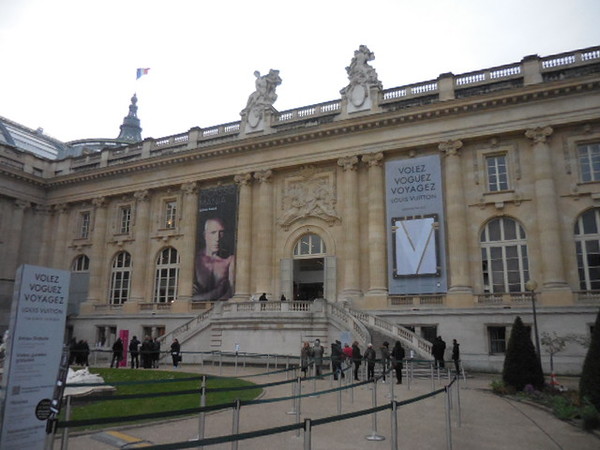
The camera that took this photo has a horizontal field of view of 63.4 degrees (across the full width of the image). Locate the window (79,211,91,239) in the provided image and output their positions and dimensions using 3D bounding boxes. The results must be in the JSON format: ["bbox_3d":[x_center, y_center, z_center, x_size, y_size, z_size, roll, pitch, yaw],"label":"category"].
[{"bbox_3d":[-20.812,0.024,47.032,1.439,2.756,0.200,-6,-13,25],"label":"window"}]

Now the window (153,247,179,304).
[{"bbox_3d":[-11.394,4.315,41.466,2.758,4.888,0.250,-6,-13,25],"label":"window"}]

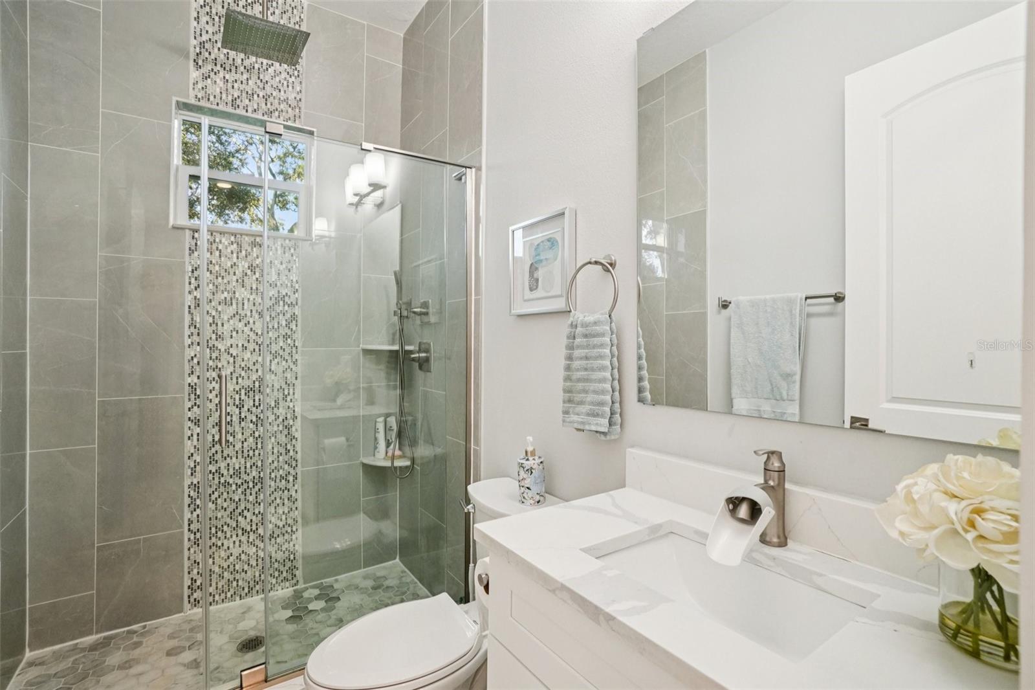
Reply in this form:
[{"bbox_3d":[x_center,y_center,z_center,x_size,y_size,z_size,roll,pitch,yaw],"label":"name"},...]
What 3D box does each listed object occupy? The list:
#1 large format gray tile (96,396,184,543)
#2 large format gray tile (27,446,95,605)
[{"bbox_3d":[-1.641,0.535,1.888,0.290,0.607,0.011,0,0,-31],"label":"large format gray tile"},{"bbox_3d":[-1.853,0.728,1.760,0.197,0.607,0.011,0,0,-31],"label":"large format gray tile"}]

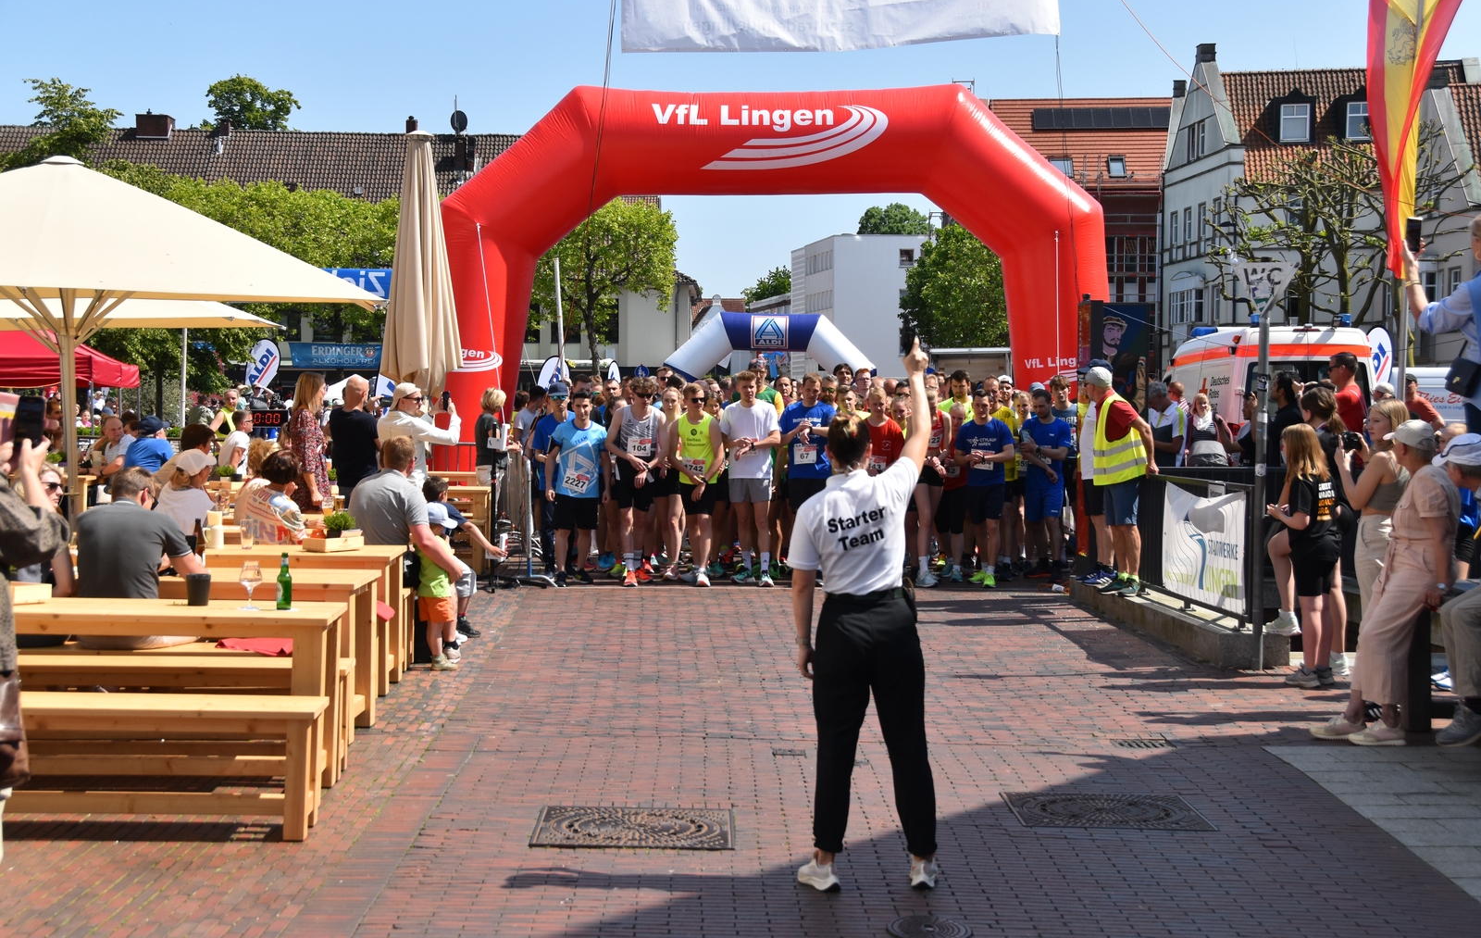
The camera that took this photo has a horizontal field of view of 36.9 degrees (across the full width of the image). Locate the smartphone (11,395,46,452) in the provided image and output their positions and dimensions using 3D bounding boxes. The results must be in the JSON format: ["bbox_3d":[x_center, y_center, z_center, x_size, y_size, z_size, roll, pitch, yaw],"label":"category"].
[{"bbox_3d":[-2.082,-0.130,6.500,0.075,0.159,0.010,7,3,4],"label":"smartphone"}]

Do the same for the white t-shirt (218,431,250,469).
[{"bbox_3d":[-4.710,-0.095,20.717,0.320,0.600,0.440,-1,3,-25],"label":"white t-shirt"}]

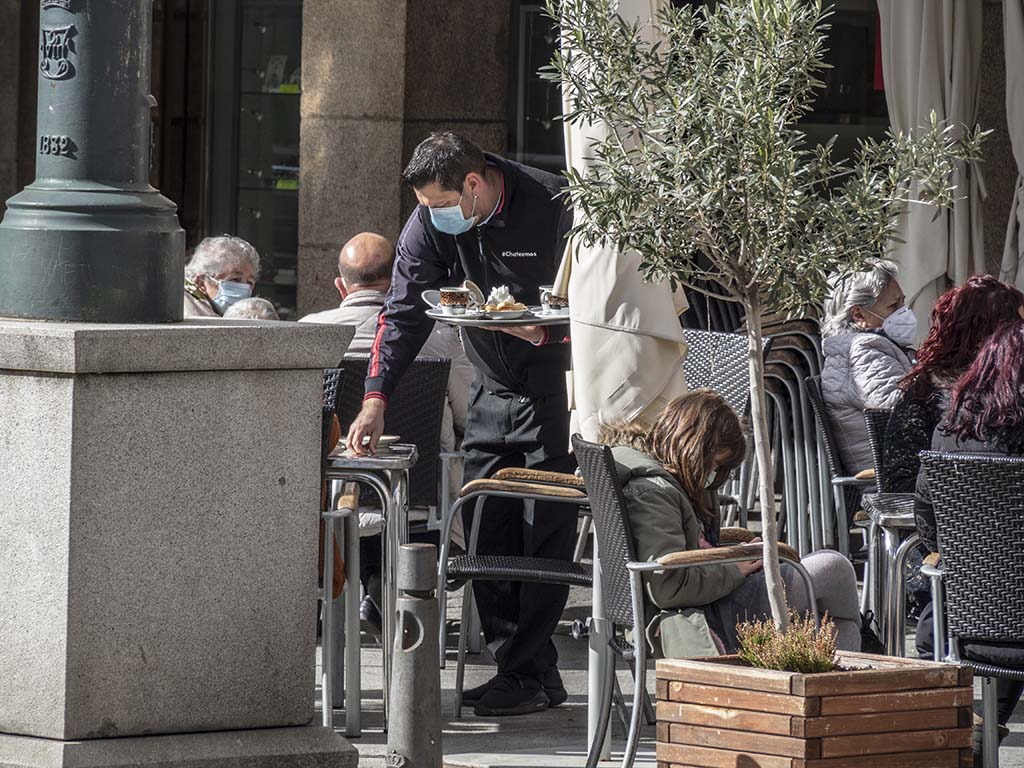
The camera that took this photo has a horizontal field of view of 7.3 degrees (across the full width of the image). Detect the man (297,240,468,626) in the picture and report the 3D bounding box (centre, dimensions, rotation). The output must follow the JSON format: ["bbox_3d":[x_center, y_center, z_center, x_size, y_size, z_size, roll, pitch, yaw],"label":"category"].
[{"bbox_3d":[-0.409,0.167,23.750,0.580,1.260,0.820,0,3,9],"label":"man"}]

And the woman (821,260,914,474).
[{"bbox_3d":[1.194,0.265,22.250,0.740,1.210,0.520,0,3,6],"label":"woman"}]

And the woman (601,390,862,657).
[{"bbox_3d":[0.535,0.507,19.050,0.680,1.040,0.520,0,3,-5],"label":"woman"}]

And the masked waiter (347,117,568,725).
[{"bbox_3d":[-0.096,0.112,21.600,0.580,1.580,0.650,2,4,41],"label":"masked waiter"}]

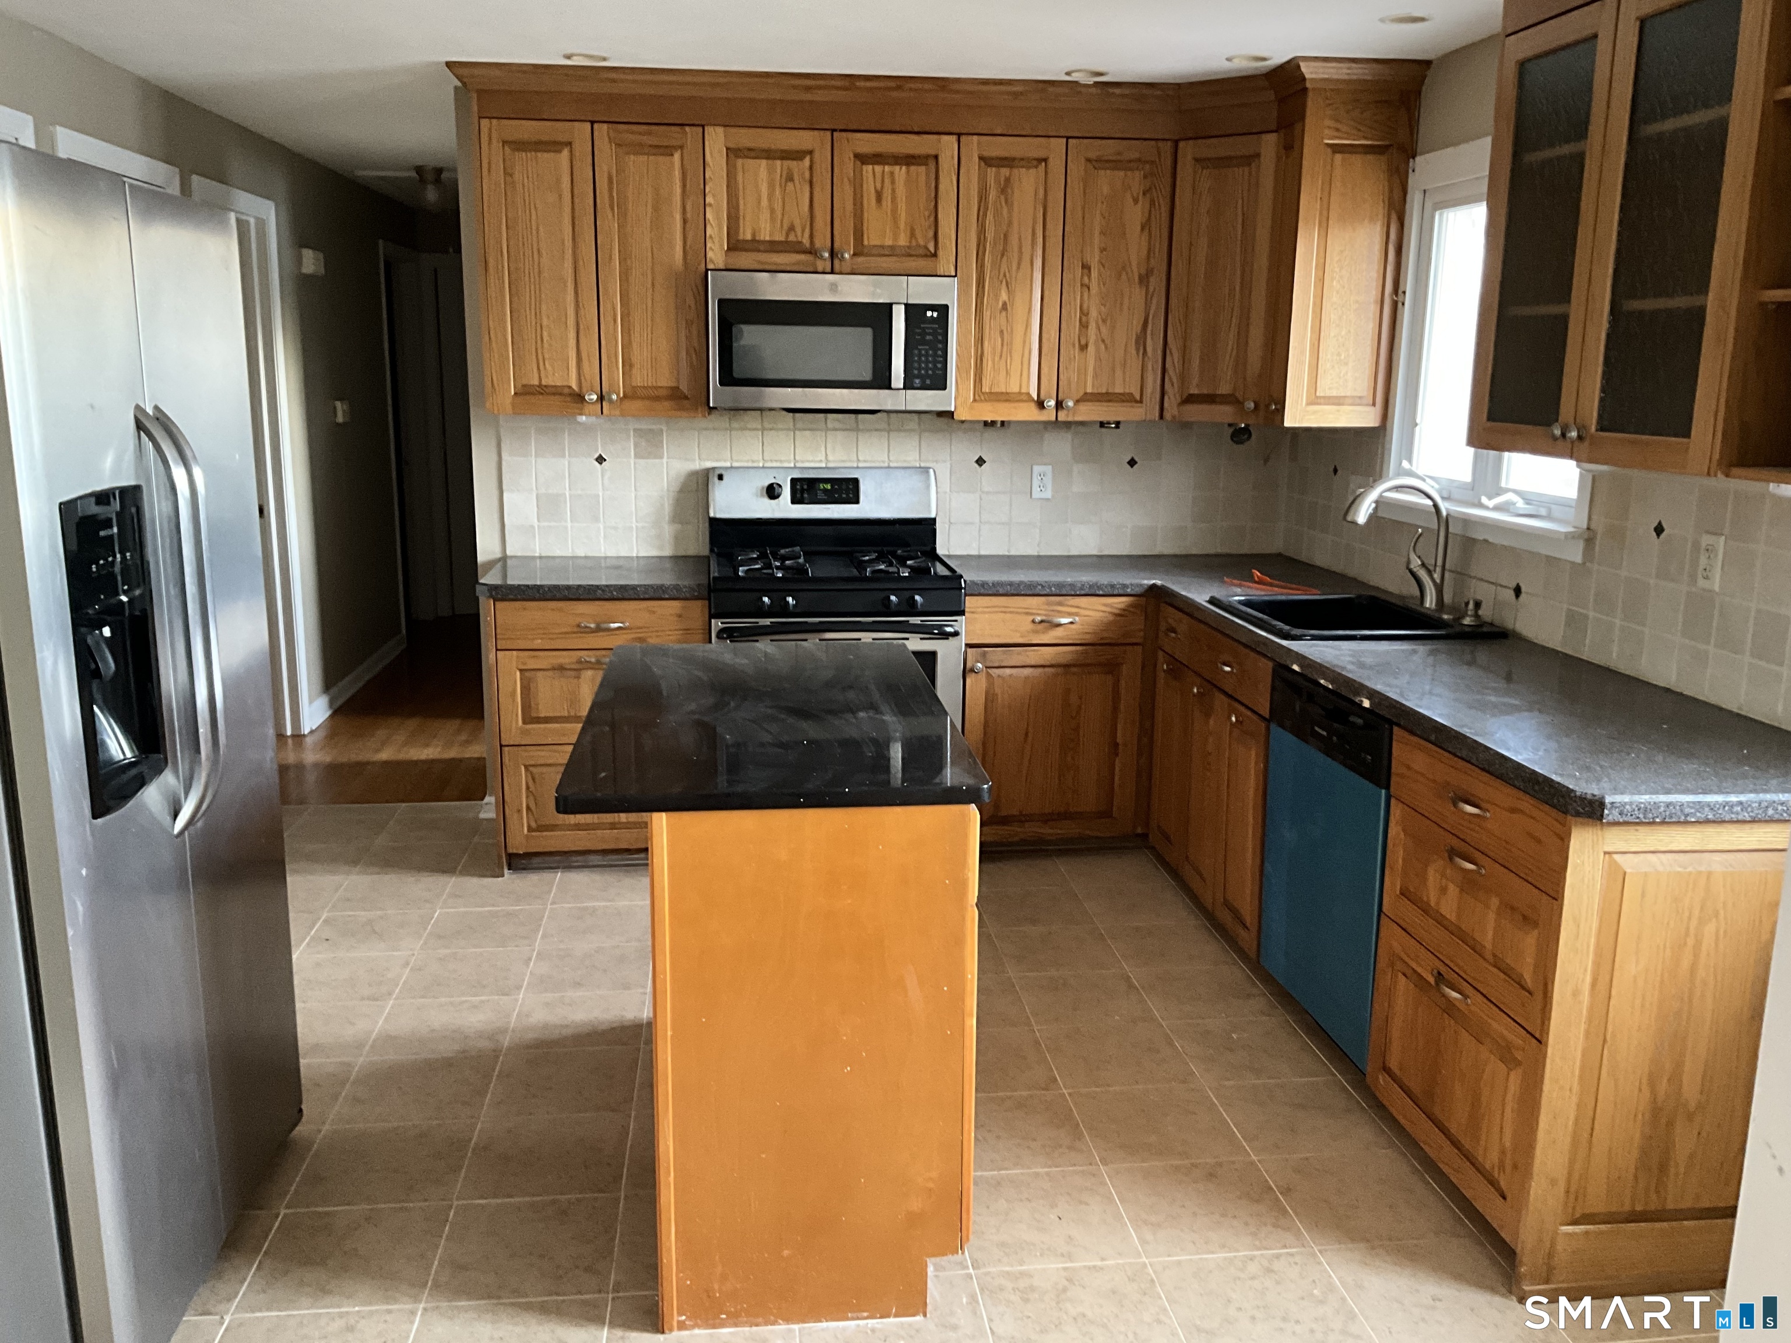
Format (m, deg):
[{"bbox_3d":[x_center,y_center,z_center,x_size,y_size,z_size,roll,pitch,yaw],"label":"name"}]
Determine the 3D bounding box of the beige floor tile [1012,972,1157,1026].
[{"bbox_3d":[0.472,0.813,3.699,0.305,0.010,0.305,-1,12,-6],"label":"beige floor tile"}]

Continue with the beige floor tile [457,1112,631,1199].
[{"bbox_3d":[-0.697,0.982,3.033,0.311,0.010,0.311,-1,12,-6],"label":"beige floor tile"}]

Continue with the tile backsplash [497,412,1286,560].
[{"bbox_3d":[0.035,-0.636,5.118,2.697,0.479,0.015,-1,12,-6],"label":"tile backsplash"}]

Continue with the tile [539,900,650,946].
[{"bbox_3d":[-0.821,0.708,4.162,0.305,0.010,0.305,-1,12,-6],"label":"tile"}]

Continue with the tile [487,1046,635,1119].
[{"bbox_3d":[-0.733,0.916,3.329,0.310,0.010,0.310,-1,12,-6],"label":"tile"}]

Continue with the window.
[{"bbox_3d":[1.536,-0.857,3.879,0.110,1.020,1.100,-1,12,-7],"label":"window"}]

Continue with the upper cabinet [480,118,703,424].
[{"bbox_3d":[-0.930,-1.239,4.711,0.684,0.859,0.326,-1,12,-6],"label":"upper cabinet"}]

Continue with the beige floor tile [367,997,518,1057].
[{"bbox_3d":[-1.081,0.857,3.609,0.311,0.010,0.311,-1,12,-6],"label":"beige floor tile"}]

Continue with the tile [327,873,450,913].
[{"bbox_3d":[-1.464,0.653,4.389,0.305,0.010,0.305,-1,12,-6],"label":"tile"}]

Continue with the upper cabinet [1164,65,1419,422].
[{"bbox_3d":[1.159,-1.256,4.707,0.537,0.928,0.779,-1,12,-7],"label":"upper cabinet"}]

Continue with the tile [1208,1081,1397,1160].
[{"bbox_3d":[0.847,0.935,3.134,0.305,0.010,0.305,-1,12,-6],"label":"tile"}]

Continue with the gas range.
[{"bbox_3d":[-0.203,-0.028,4.864,0.760,1.190,0.670,-1,12,-6],"label":"gas range"}]

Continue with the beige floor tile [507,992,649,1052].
[{"bbox_3d":[-0.752,0.835,3.563,0.305,0.010,0.305,-1,12,-6],"label":"beige floor tile"}]

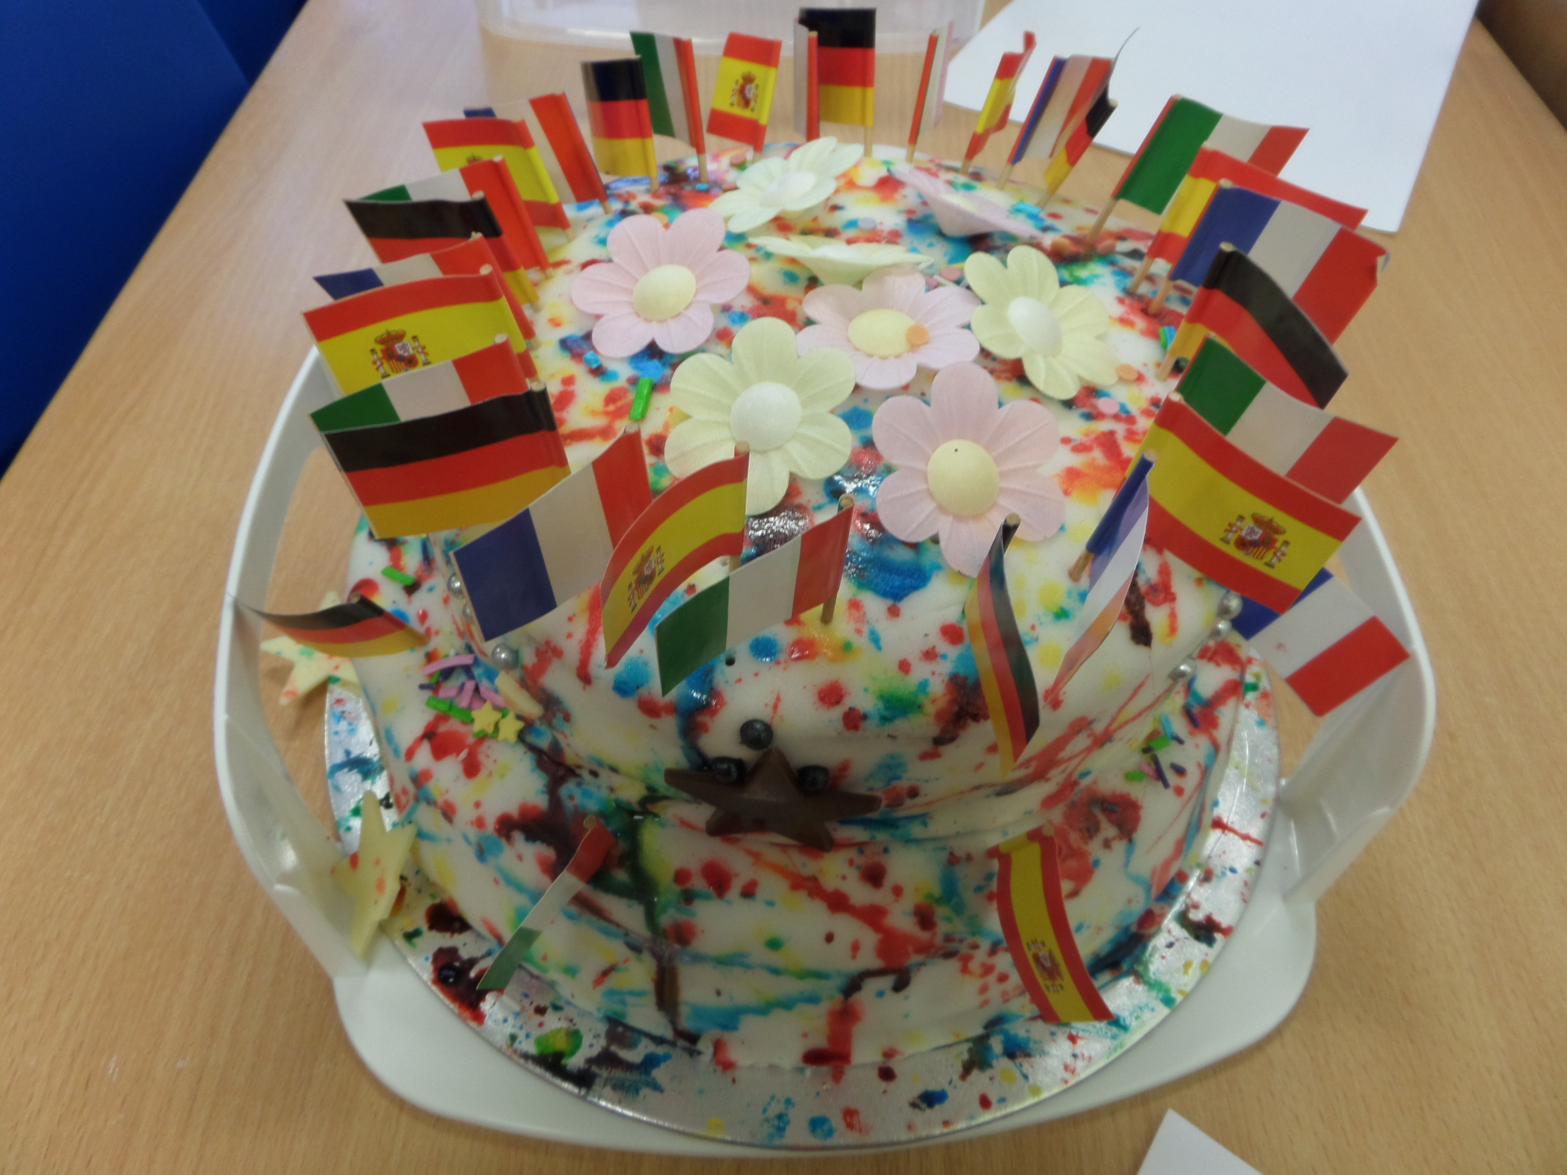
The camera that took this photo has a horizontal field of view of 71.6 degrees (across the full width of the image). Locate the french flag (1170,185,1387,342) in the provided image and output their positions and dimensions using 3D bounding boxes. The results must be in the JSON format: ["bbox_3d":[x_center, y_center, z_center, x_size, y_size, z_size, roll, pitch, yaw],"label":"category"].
[{"bbox_3d":[0.097,-0.062,0.212,0.034,0.025,0.006,28,61,12],"label":"french flag"}]

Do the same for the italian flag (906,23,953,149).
[{"bbox_3d":[0.038,-0.126,0.271,0.004,0.025,0.033,16,34,9],"label":"italian flag"}]

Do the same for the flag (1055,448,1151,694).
[{"bbox_3d":[0.047,0.000,0.163,0.006,0.027,0.033,20,57,5],"label":"flag"}]

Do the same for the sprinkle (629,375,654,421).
[{"bbox_3d":[-0.027,-0.036,0.209,0.003,0.002,0.011,5,51,2],"label":"sprinkle"}]

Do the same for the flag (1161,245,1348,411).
[{"bbox_3d":[0.083,-0.040,0.193,0.005,0.027,0.033,-17,58,-16],"label":"flag"}]

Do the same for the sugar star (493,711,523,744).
[{"bbox_3d":[-0.054,0.028,0.215,0.007,0.002,0.006,6,78,26],"label":"sugar star"}]

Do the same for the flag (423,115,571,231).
[{"bbox_3d":[-0.065,-0.092,0.243,0.034,0.025,0.005,17,53,32],"label":"flag"}]

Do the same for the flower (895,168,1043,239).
[{"bbox_3d":[0.040,-0.085,0.241,0.036,0.010,0.036,16,33,-17],"label":"flower"}]

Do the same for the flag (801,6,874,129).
[{"bbox_3d":[0.013,-0.129,0.268,0.006,0.025,0.032,-17,33,-27],"label":"flag"}]

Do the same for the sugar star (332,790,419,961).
[{"bbox_3d":[-0.096,0.068,0.255,0.005,0.036,0.036,16,41,-44],"label":"sugar star"}]

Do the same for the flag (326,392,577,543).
[{"bbox_3d":[-0.052,-0.019,0.176,0.034,0.025,0.004,-12,51,-7],"label":"flag"}]

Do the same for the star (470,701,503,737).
[{"bbox_3d":[-0.059,0.026,0.216,0.007,0.002,0.006,-1,70,22],"label":"star"}]

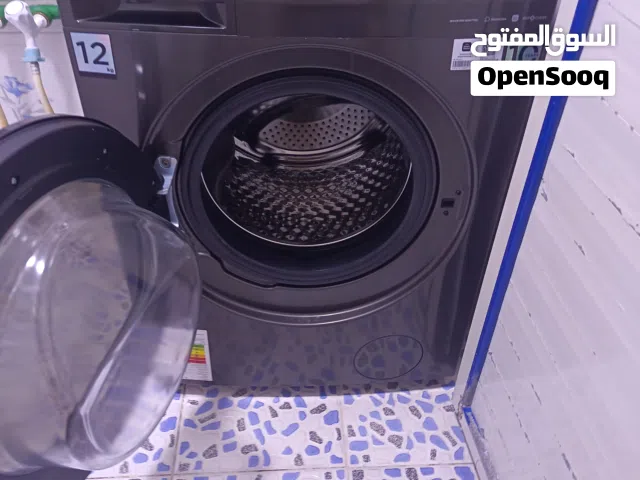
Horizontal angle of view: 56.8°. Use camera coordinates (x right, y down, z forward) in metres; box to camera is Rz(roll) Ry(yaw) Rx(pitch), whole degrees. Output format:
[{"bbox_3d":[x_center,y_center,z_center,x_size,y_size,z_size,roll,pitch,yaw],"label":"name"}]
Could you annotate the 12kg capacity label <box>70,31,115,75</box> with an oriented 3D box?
[{"bbox_3d":[-0.283,-0.233,0.741,0.047,0.051,0.005,1,38,-2],"label":"12kg capacity label"}]

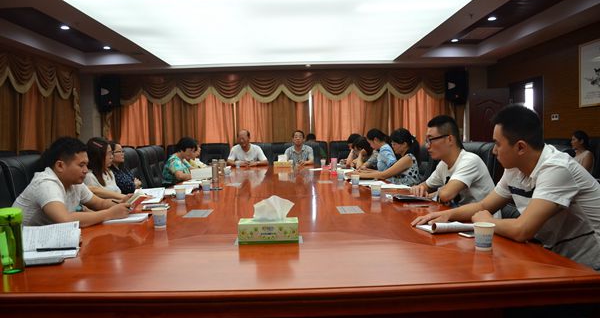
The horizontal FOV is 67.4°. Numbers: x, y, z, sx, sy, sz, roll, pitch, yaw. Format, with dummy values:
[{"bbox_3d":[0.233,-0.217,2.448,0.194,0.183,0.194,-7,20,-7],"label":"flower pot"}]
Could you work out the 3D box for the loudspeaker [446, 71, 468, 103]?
[{"bbox_3d":[2.900,-1.337,8.300,0.400,0.640,0.380,-1,8,13],"label":"loudspeaker"}]

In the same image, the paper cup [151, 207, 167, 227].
[{"bbox_3d":[-0.625,0.266,2.000,0.072,0.083,0.072,-1,2,-1],"label":"paper cup"}]

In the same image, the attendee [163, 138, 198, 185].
[{"bbox_3d":[-1.188,0.364,4.846,0.680,1.200,0.500,-1,2,6],"label":"attendee"}]

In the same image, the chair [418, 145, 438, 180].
[{"bbox_3d":[1.010,0.395,3.992,0.700,1.080,0.650,-1,2,-1],"label":"chair"}]

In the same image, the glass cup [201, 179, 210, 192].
[{"bbox_3d":[-0.751,0.211,3.568,0.073,0.086,0.073,-1,2,-1],"label":"glass cup"}]

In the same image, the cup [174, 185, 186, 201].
[{"bbox_3d":[-0.812,0.236,3.058,0.073,0.086,0.073,-1,2,-1],"label":"cup"}]

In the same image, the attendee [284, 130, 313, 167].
[{"bbox_3d":[0.005,0.210,6.636,0.480,1.270,0.680,-1,2,-1],"label":"attendee"}]

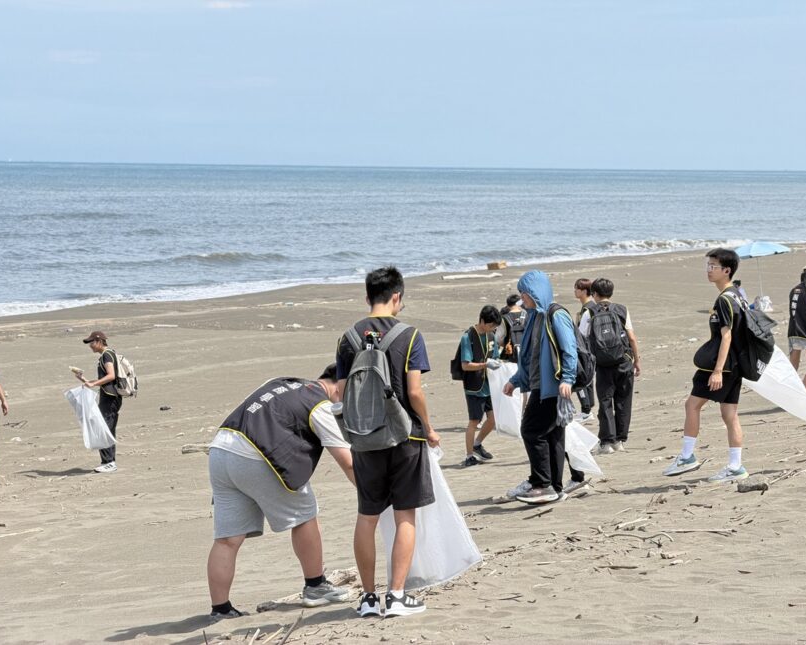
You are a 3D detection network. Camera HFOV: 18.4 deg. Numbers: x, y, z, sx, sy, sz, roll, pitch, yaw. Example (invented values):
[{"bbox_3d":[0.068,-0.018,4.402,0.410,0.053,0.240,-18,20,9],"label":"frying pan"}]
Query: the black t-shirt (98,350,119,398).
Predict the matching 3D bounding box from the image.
[{"bbox_3d":[-3.497,0.618,29.500,0.270,0.580,0.440,0,4,-12],"label":"black t-shirt"}]

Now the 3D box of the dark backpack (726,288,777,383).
[{"bbox_3d":[2.588,0.097,18.450,0.350,0.630,0.300,0,4,-14],"label":"dark backpack"}]

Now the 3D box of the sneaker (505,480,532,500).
[{"bbox_3d":[0.912,1.271,18.800,0.285,0.120,0.110,-1,4,-28],"label":"sneaker"}]

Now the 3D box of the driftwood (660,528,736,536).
[{"bbox_3d":[1.754,1.251,14.800,0.470,0.040,0.070,1,4,6],"label":"driftwood"}]

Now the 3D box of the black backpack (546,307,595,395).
[{"bbox_3d":[1.278,0.198,18.950,0.320,0.600,0.330,-2,4,-35],"label":"black backpack"}]

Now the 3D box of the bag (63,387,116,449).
[{"bbox_3d":[-3.659,1.121,29.000,0.600,0.740,0.400,1,4,0],"label":"bag"}]

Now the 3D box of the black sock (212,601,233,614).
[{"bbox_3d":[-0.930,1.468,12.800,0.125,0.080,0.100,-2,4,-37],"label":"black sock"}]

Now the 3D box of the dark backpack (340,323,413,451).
[{"bbox_3d":[-0.133,0.320,12.430,0.330,0.600,0.270,2,4,24],"label":"dark backpack"}]

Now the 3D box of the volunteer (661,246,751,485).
[{"bbox_3d":[2.252,0.315,18.400,0.580,1.710,0.490,0,4,-15],"label":"volunteer"}]

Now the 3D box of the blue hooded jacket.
[{"bbox_3d":[1.063,0.091,18.800,0.420,0.950,0.520,-2,4,-35],"label":"blue hooded jacket"}]

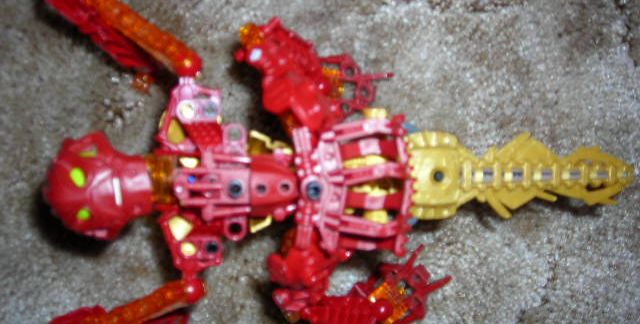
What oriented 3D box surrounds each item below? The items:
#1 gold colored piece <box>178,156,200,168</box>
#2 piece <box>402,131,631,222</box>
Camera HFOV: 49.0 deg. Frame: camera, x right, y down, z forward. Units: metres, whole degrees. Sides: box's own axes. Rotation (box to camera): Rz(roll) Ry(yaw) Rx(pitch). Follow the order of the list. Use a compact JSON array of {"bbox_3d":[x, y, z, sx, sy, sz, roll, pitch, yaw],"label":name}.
[{"bbox_3d":[-0.045,0.000,0.242,0.007,0.003,0.004,0,92,0],"label":"gold colored piece"},{"bbox_3d":[0.071,0.005,0.251,0.082,0.014,0.031,-1,92,0],"label":"piece"}]

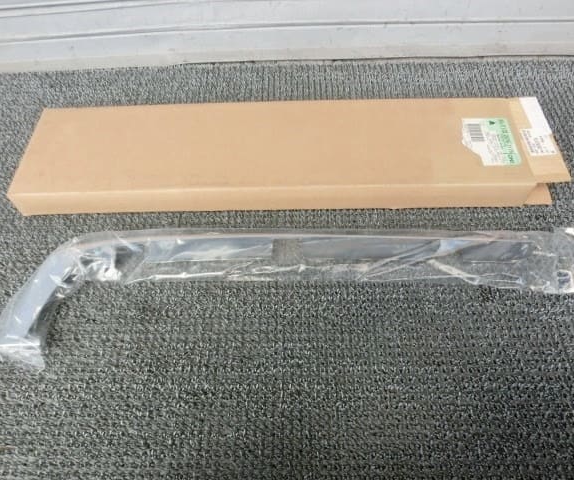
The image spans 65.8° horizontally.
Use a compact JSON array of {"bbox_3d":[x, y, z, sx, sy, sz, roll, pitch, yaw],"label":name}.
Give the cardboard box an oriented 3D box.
[{"bbox_3d":[-0.007,-0.151,0.793,0.912,0.060,0.199,-1,58,3],"label":"cardboard box"}]

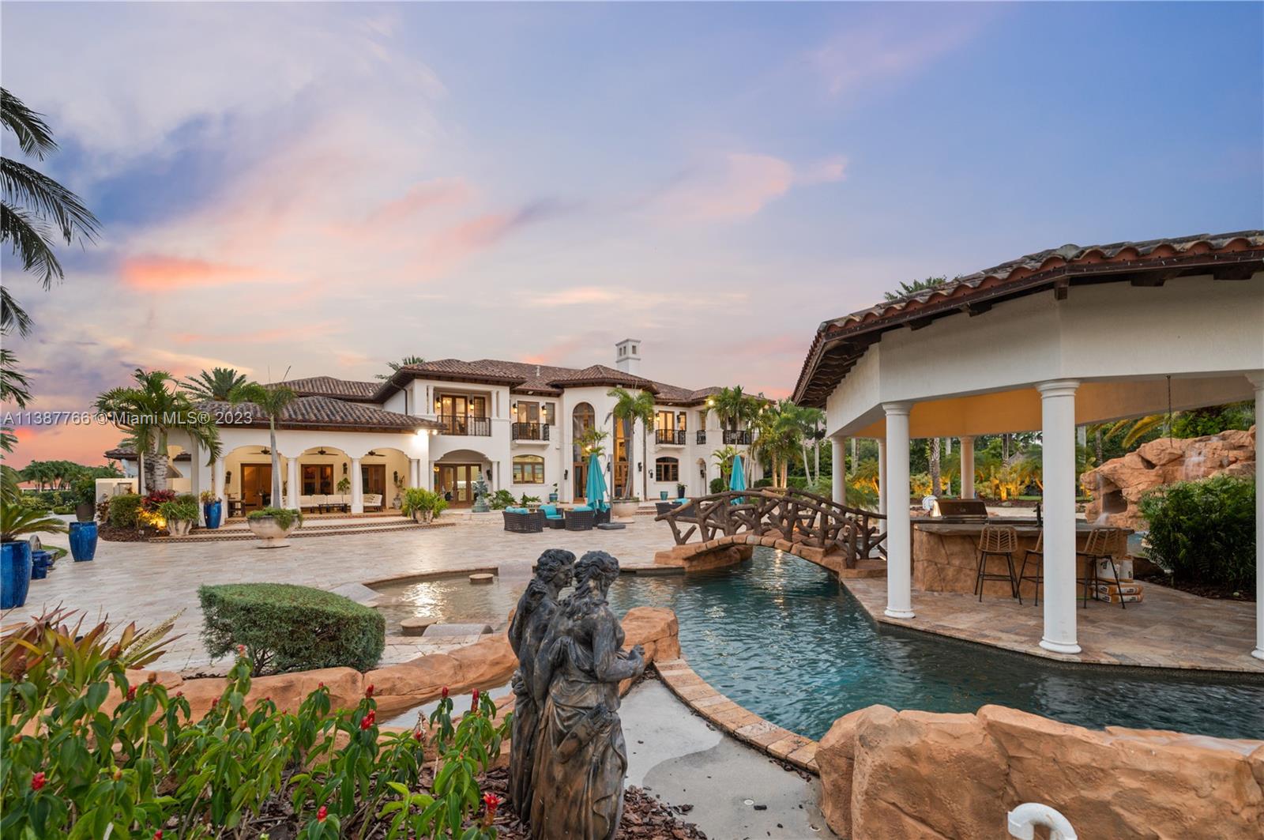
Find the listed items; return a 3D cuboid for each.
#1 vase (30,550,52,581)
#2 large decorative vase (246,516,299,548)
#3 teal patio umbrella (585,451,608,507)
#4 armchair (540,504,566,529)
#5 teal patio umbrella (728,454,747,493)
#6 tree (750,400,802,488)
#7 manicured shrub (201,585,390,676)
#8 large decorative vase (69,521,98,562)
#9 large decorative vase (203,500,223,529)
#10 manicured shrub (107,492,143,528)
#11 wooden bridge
[{"bbox_3d":[-11.245,2.760,10.000,0.300,0.500,0.300,0,-4,0],"label":"vase"},{"bbox_3d":[-10.153,3.175,14.900,1.220,0.880,1.220,0,-4,0],"label":"large decorative vase"},{"bbox_3d":[-1.372,2.382,20.300,0.900,2.300,0.850,0,-4,0],"label":"teal patio umbrella"},{"bbox_3d":[-3.079,3.771,20.500,0.900,0.880,0.920,1,-4,-23],"label":"armchair"},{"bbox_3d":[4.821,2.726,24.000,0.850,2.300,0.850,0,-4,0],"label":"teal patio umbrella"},{"bbox_3d":[9.901,1.926,36.000,3.400,6.500,3.300,0,-4,0],"label":"tree"},{"bbox_3d":[-3.224,1.945,4.900,1.950,0.660,0.750,-2,-4,19],"label":"manicured shrub"},{"bbox_3d":[-12.931,2.858,12.400,0.500,0.900,0.500,0,-4,0],"label":"large decorative vase"},{"bbox_3d":[-14.088,3.200,17.700,0.500,0.920,0.500,0,-4,0],"label":"large decorative vase"},{"bbox_3d":[-19.530,3.506,20.300,1.150,1.340,1.150,0,-4,0],"label":"manicured shrub"},{"bbox_3d":[2.815,2.169,10.750,4.500,1.580,1.600,-2,-4,24],"label":"wooden bridge"}]

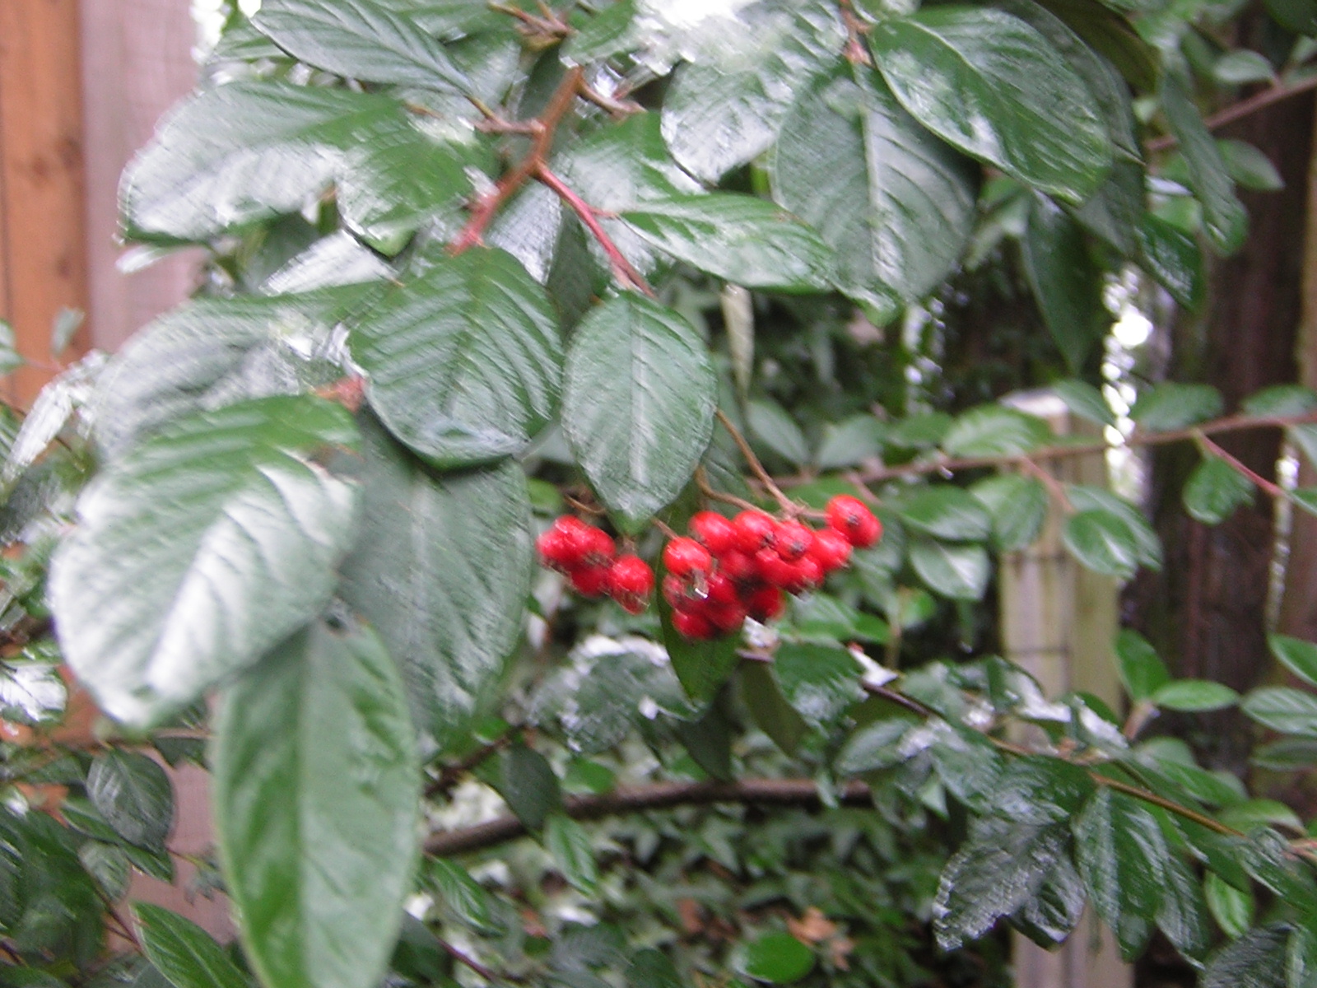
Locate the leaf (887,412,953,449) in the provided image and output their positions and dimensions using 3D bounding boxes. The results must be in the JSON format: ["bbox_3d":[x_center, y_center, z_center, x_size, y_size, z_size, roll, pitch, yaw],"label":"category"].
[{"bbox_3d":[0.080,-0.019,0.820,0.021,0.014,0.008,12,2,0],"label":"leaf"}]

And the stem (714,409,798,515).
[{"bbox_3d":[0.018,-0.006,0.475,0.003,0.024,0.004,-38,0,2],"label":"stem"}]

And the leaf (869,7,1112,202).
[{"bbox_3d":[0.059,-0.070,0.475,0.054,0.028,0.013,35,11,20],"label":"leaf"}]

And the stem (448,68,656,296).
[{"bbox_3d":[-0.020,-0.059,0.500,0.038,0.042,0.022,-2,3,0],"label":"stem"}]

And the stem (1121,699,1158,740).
[{"bbox_3d":[0.202,0.095,1.120,0.008,0.017,0.007,27,0,0],"label":"stem"}]

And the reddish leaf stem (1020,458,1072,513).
[{"bbox_3d":[0.116,-0.003,0.800,0.004,0.022,0.004,-42,0,6],"label":"reddish leaf stem"}]

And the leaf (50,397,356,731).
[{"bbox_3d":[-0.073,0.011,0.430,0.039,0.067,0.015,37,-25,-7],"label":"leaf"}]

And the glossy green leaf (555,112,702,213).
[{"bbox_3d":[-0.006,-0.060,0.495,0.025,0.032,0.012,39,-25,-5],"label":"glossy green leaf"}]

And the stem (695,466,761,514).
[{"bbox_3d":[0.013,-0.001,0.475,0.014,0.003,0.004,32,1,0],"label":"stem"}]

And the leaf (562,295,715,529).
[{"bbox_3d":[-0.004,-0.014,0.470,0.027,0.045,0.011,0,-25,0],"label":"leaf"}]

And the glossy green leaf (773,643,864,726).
[{"bbox_3d":[0.048,0.056,0.780,0.025,0.030,0.007,-40,-24,-21],"label":"glossy green leaf"}]

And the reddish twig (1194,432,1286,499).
[{"bbox_3d":[0.174,-0.009,0.800,0.032,0.004,0.004,35,8,0],"label":"reddish twig"}]

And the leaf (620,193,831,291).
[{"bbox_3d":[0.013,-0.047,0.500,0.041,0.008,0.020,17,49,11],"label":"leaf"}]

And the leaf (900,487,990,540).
[{"bbox_3d":[0.131,0.009,1.220,0.044,0.008,0.026,13,50,13],"label":"leaf"}]

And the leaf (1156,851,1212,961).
[{"bbox_3d":[0.163,0.127,0.830,0.019,0.042,0.007,-14,-24,-16],"label":"leaf"}]

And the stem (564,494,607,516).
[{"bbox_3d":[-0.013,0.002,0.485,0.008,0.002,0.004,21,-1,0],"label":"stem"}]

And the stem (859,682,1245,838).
[{"bbox_3d":[0.121,0.082,0.820,0.127,0.013,0.013,22,0,3],"label":"stem"}]

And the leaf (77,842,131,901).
[{"bbox_3d":[-0.218,0.149,1.050,0.021,0.026,0.006,-30,-28,-16],"label":"leaf"}]

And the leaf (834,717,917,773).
[{"bbox_3d":[0.054,0.062,0.660,0.024,0.014,0.009,-30,-7,-10],"label":"leaf"}]

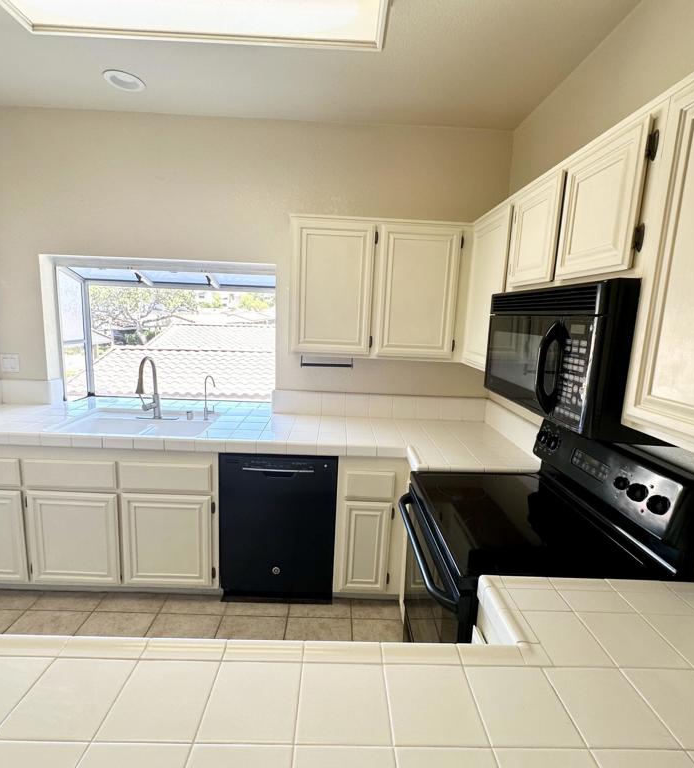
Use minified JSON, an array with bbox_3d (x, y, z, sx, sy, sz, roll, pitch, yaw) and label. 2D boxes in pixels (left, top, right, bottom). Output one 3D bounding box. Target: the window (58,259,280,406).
[{"bbox_3d":[-1.162,-0.321,2.814,1.418,0.908,0.265,2,9,-1],"label":"window"}]

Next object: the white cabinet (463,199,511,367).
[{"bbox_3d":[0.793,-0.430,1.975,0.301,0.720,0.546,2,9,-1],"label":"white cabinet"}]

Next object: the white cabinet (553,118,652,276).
[{"bbox_3d":[0.810,-0.452,1.103,0.306,0.352,0.372,2,9,-1],"label":"white cabinet"}]

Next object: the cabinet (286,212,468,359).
[{"bbox_3d":[0.166,-0.524,2.379,0.951,0.720,0.339,2,9,-1],"label":"cabinet"}]

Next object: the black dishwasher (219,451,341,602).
[{"bbox_3d":[-0.368,0.738,2.458,0.612,0.863,0.595,2,9,-1],"label":"black dishwasher"}]

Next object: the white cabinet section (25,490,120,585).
[{"bbox_3d":[-1.427,0.768,2.408,0.463,0.520,0.520,2,9,-1],"label":"white cabinet section"}]

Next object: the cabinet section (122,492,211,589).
[{"bbox_3d":[-0.946,0.786,2.419,0.463,0.518,0.520,2,9,-1],"label":"cabinet section"}]

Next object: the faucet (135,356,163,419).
[{"bbox_3d":[-1.116,0.029,2.299,0.128,0.370,0.224,2,9,-1],"label":"faucet"}]

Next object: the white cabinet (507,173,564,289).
[{"bbox_3d":[0.804,-0.515,1.483,0.306,0.352,0.398,2,9,-1],"label":"white cabinet"}]

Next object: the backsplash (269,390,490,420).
[{"bbox_3d":[0.215,0.144,2.654,1.381,0.145,0.020,2,9,-1],"label":"backsplash"}]

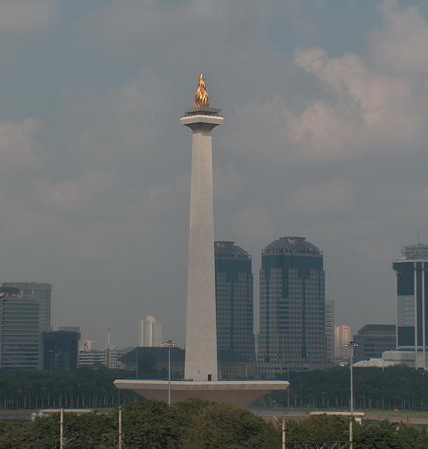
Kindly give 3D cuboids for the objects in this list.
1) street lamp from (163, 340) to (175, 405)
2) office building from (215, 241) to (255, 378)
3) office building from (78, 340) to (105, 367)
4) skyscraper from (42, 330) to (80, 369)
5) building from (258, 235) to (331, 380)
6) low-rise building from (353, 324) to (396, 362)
[{"bbox_3d":[-13.709,50.561,607.964,3.500,30.440,3.000,0,-4,0],"label":"street lamp"},{"bbox_3d":[6.461,78.530,1730.687,40.000,128.520,40.000,3,-5,-35],"label":"office building"},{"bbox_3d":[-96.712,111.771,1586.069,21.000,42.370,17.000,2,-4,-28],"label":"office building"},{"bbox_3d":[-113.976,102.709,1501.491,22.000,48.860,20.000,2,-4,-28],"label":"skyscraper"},{"bbox_3d":[65.643,74.108,1658.821,40.000,127.490,40.000,3,-5,-35],"label":"building"},{"bbox_3d":[138.732,107.444,1606.413,47.000,53.790,29.000,3,-5,-35],"label":"low-rise building"}]

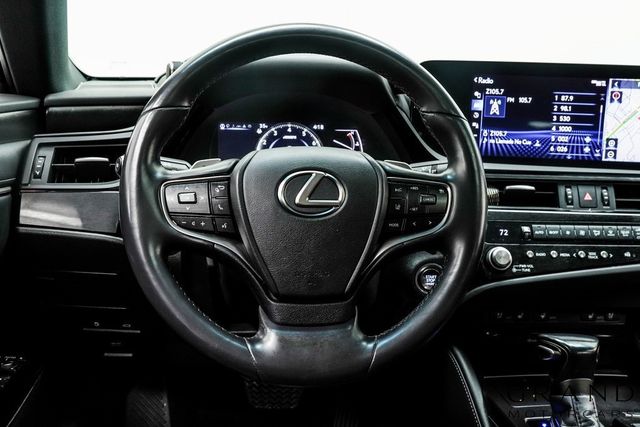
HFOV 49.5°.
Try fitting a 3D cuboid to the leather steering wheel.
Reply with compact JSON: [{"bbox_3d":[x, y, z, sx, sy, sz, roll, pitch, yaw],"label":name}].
[{"bbox_3d":[-0.015,-0.009,0.732,0.372,0.368,0.090,-1,-8,-7],"label":"leather steering wheel"}]

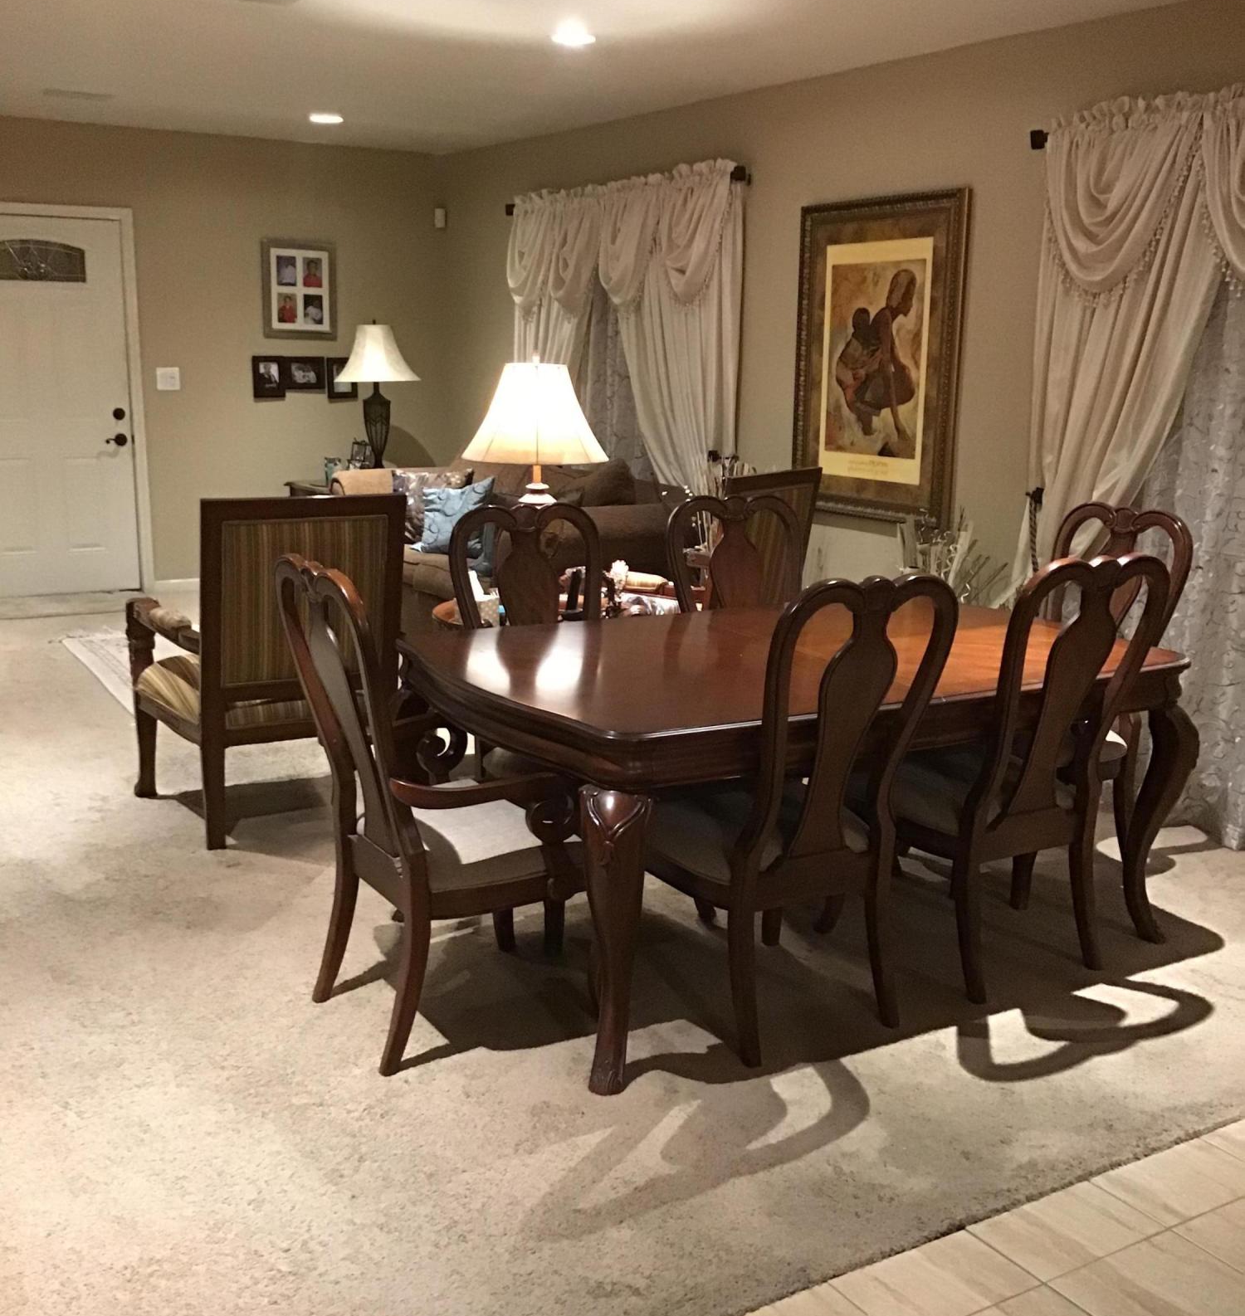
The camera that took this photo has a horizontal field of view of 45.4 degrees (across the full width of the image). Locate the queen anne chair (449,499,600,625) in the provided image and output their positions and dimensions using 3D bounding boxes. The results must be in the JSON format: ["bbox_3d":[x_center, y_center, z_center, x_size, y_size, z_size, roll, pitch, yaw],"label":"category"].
[{"bbox_3d":[-0.124,0.141,3.965,0.520,1.043,0.600,-5,14,-27],"label":"queen anne chair"}]

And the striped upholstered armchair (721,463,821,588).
[{"bbox_3d":[0.257,-0.201,5.565,0.710,1.030,0.680,11,16,39],"label":"striped upholstered armchair"}]

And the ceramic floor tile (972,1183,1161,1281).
[{"bbox_3d":[0.782,1.007,2.609,0.300,0.010,0.178,-6,14,-31],"label":"ceramic floor tile"}]

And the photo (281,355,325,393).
[{"bbox_3d":[-1.877,-1.680,8.798,0.255,0.190,0.020,-6,14,-31],"label":"photo"}]

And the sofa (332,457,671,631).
[{"bbox_3d":[-0.622,-0.554,7.427,0.920,0.920,2.500,-6,14,-31],"label":"sofa"}]

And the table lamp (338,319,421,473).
[{"bbox_3d":[-1.388,-1.465,8.420,0.475,0.870,0.475,-6,14,-31],"label":"table lamp"}]

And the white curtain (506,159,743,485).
[{"bbox_3d":[-0.083,-1.234,7.426,0.170,2.200,2.070,-6,14,-31],"label":"white curtain"}]

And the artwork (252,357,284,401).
[{"bbox_3d":[-2.054,-1.633,8.664,0.183,0.235,0.020,-6,14,-31],"label":"artwork"}]

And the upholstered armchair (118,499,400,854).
[{"bbox_3d":[-1.098,-0.021,4.663,0.720,1.050,0.800,-6,14,-29],"label":"upholstered armchair"}]

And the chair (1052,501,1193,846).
[{"bbox_3d":[1.168,0.116,4.200,0.620,1.060,0.610,-7,15,-34],"label":"chair"}]

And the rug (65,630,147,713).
[{"bbox_3d":[-1.800,0.014,6.862,1.250,0.012,1.870,-7,15,-31],"label":"rug"}]

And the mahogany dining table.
[{"bbox_3d":[0.441,0.346,3.765,1.820,0.753,1.080,-6,14,-31],"label":"mahogany dining table"}]

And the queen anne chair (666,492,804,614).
[{"bbox_3d":[0.479,0.087,4.272,0.520,1.043,0.600,-5,14,-27],"label":"queen anne chair"}]

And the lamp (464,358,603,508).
[{"bbox_3d":[-0.279,-0.568,4.792,0.472,0.810,0.472,1,12,0],"label":"lamp"}]

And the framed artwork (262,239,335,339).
[{"bbox_3d":[-1.875,-2.148,8.685,0.428,0.548,0.030,-6,14,-31],"label":"framed artwork"}]

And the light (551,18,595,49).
[{"bbox_3d":[-0.175,-2.225,5.315,0.165,0.050,0.165,1,12,0],"label":"light"}]

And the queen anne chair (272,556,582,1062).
[{"bbox_3d":[-0.379,0.289,3.286,0.620,1.060,0.620,-7,15,-33],"label":"queen anne chair"}]

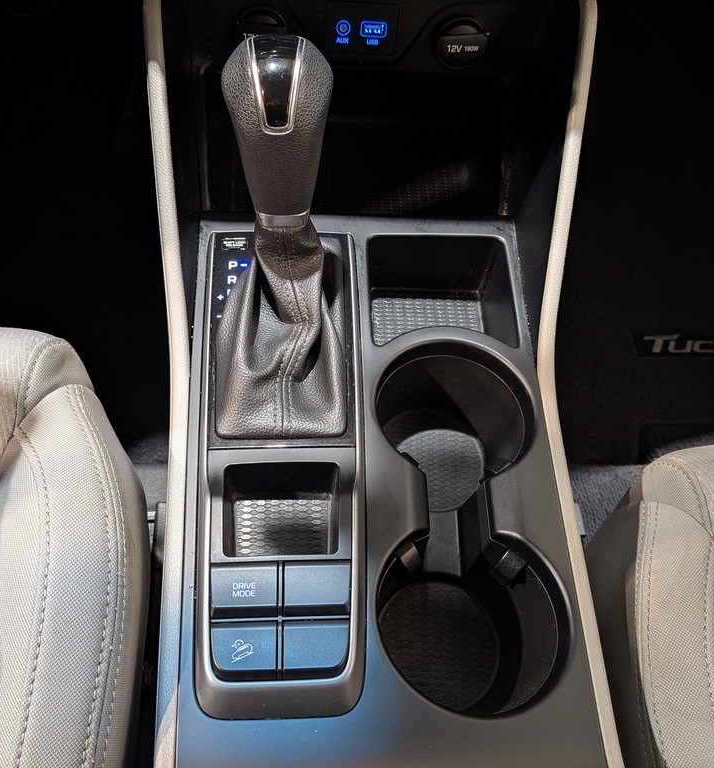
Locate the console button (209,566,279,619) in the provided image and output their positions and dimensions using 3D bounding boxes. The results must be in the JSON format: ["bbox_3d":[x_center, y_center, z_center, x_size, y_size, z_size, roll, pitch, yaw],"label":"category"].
[{"bbox_3d":[-0.052,0.096,0.330,0.030,0.008,0.025,1,60,-6],"label":"console button"}]

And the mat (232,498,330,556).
[{"bbox_3d":[-0.040,0.079,0.380,0.052,0.004,0.040,1,60,-6],"label":"mat"}]

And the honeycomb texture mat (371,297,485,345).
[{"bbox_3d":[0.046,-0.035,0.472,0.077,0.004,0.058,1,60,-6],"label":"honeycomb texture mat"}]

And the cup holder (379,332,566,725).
[{"bbox_3d":[0.051,0.080,0.393,0.090,0.080,0.195,1,60,-6],"label":"cup holder"}]

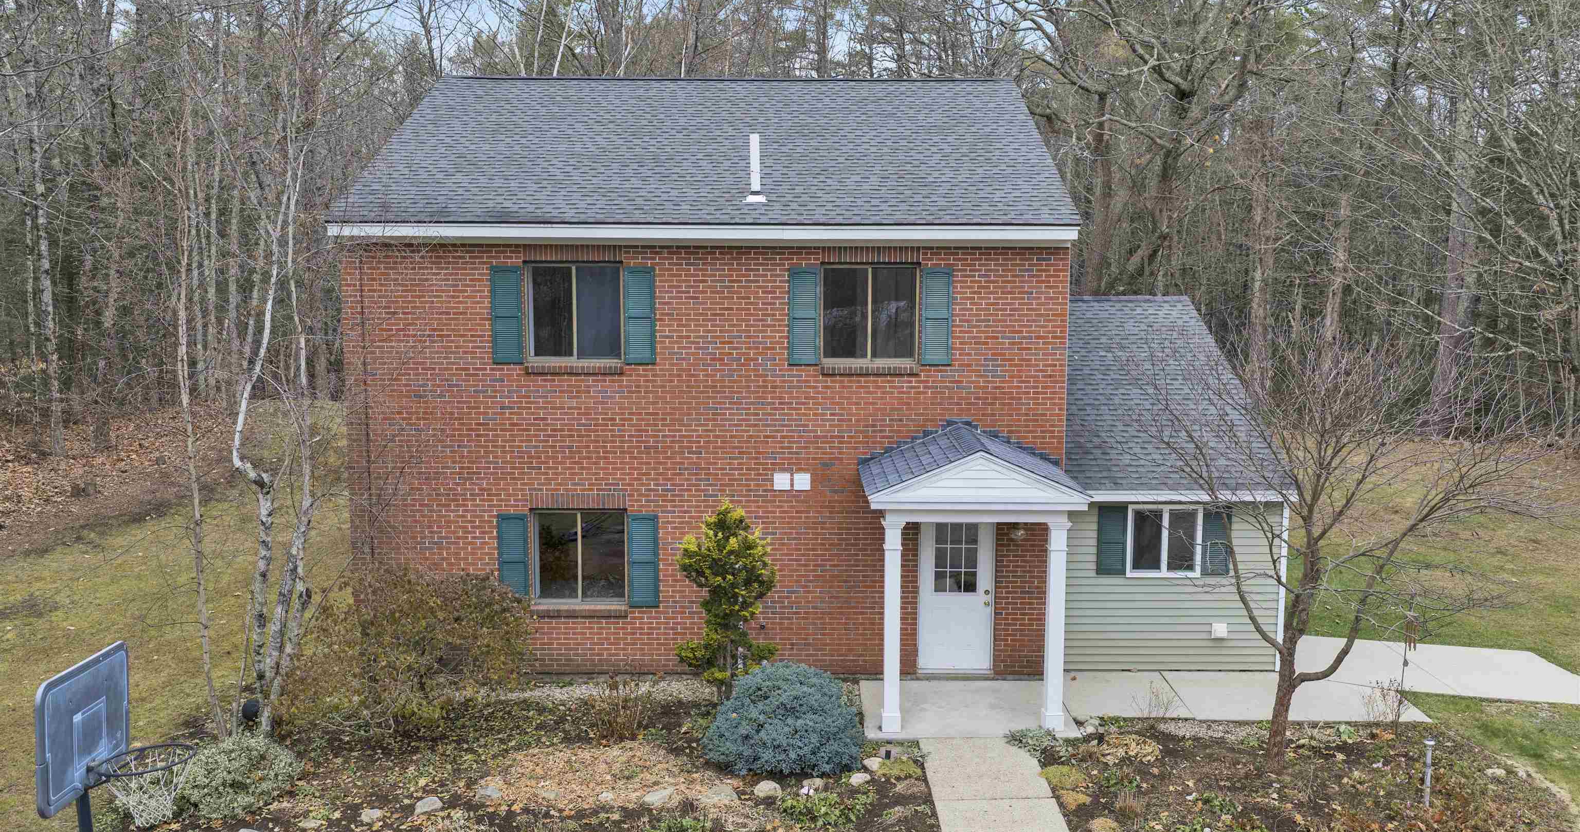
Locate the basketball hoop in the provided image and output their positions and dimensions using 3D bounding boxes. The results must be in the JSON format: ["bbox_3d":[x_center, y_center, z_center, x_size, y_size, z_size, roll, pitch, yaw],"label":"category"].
[{"bbox_3d":[-3.511,2.042,6.714,0.530,0.380,0.490,-3,5,-3],"label":"basketball hoop"}]

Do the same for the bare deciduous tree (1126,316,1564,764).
[{"bbox_3d":[5.816,1.363,13.120,4.500,4.796,4.100,0,7,0],"label":"bare deciduous tree"}]

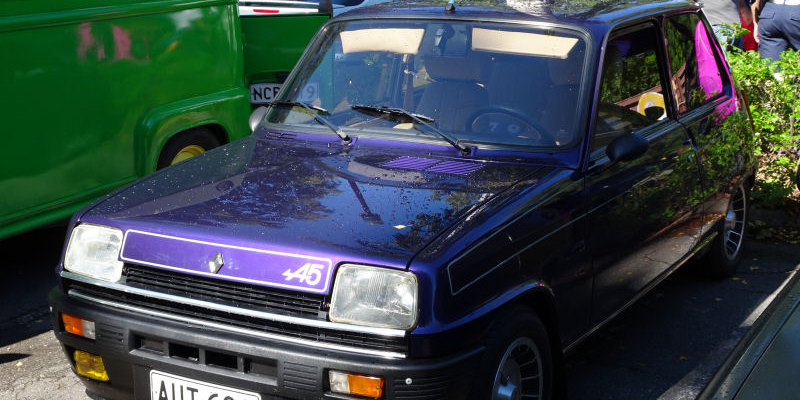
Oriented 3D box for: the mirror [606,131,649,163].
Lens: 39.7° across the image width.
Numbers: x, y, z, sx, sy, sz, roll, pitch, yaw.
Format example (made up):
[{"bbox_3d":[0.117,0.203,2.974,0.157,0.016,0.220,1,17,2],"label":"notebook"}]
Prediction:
[{"bbox_3d":[0.729,-0.175,3.548,0.145,0.105,0.095,4,13,24],"label":"mirror"}]

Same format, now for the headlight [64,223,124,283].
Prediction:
[{"bbox_3d":[-0.893,0.152,3.286,0.218,0.148,0.090,6,14,30],"label":"headlight"}]

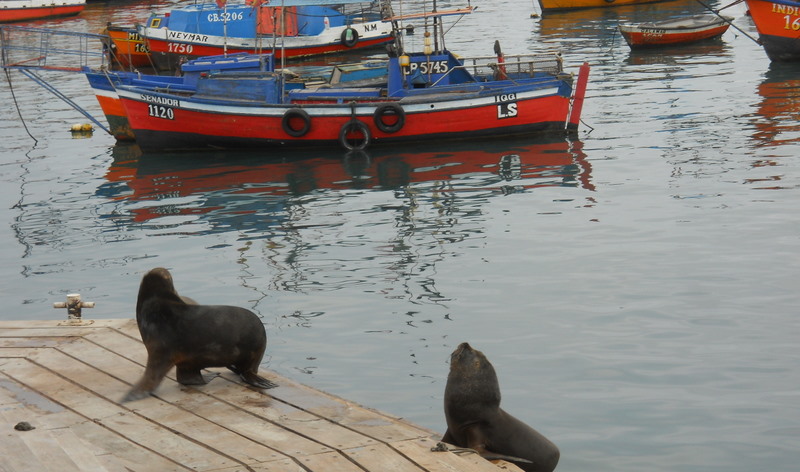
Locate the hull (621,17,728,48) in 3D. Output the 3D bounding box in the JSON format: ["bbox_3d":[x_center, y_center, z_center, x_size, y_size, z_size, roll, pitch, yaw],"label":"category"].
[{"bbox_3d":[7.898,-5.939,65.485,4.200,0.780,1.550,-10,12,-37],"label":"hull"}]

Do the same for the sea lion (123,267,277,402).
[{"bbox_3d":[-1.932,0.917,22.098,1.380,1.190,0.650,-3,10,-5],"label":"sea lion"}]

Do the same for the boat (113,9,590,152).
[{"bbox_3d":[-0.994,-3.269,46.398,9.600,2.650,2.600,-3,10,0],"label":"boat"}]

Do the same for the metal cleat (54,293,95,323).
[{"bbox_3d":[-3.697,0.830,25.671,0.430,0.320,0.320,-3,10,0],"label":"metal cleat"}]

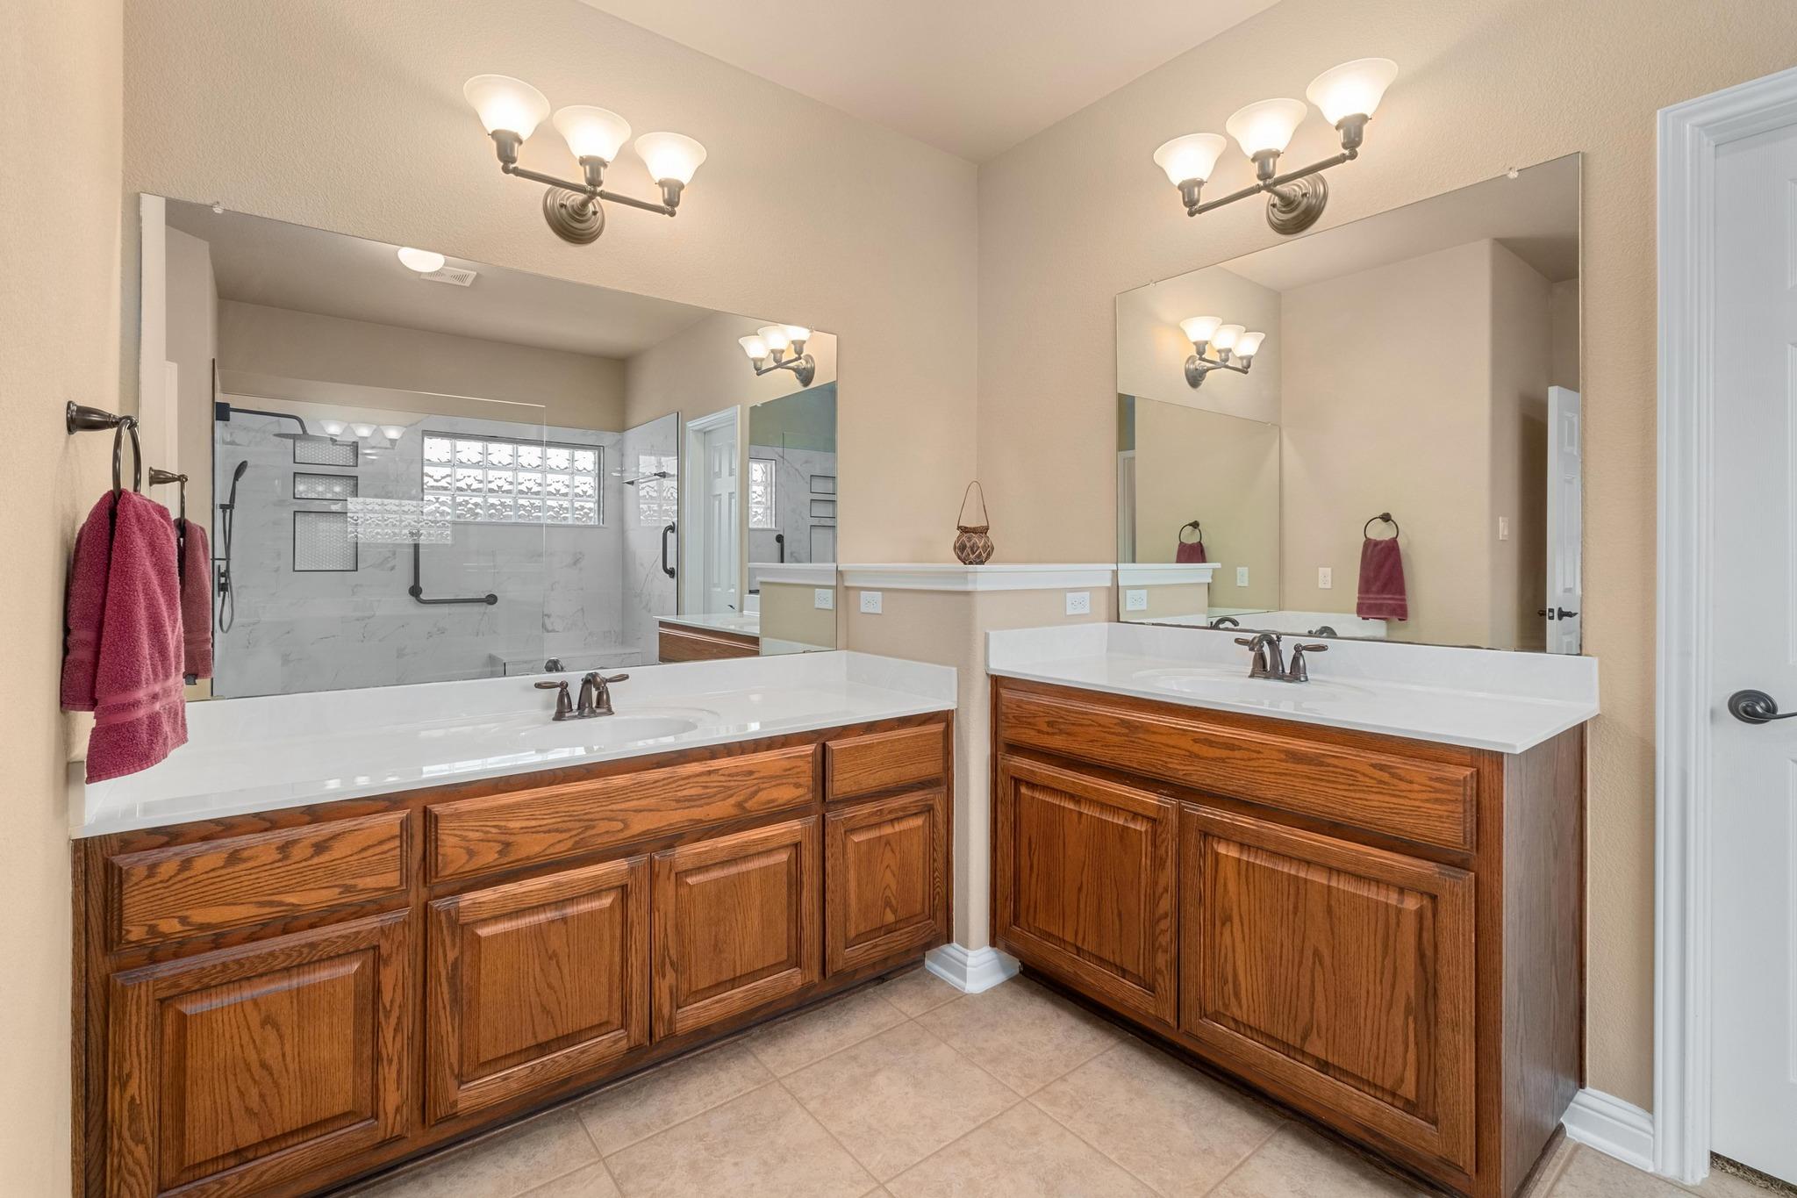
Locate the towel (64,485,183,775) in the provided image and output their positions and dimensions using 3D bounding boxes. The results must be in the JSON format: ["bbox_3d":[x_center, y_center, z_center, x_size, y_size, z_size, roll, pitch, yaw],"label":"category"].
[{"bbox_3d":[-1.181,0.045,1.231,0.130,0.422,0.255,-2,3,-38],"label":"towel"}]

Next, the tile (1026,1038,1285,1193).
[{"bbox_3d":[0.567,1.140,1.773,0.396,0.010,0.402,-2,3,-38],"label":"tile"}]

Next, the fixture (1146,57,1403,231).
[{"bbox_3d":[0.977,-1.116,2.093,0.245,0.270,0.615,-2,3,-38],"label":"fixture"}]

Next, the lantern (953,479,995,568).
[{"bbox_3d":[0.262,-0.263,2.760,0.140,0.292,0.140,0,2,0],"label":"lantern"}]

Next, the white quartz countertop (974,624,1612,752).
[{"bbox_3d":[0.863,0.169,1.985,0.558,0.124,1.242,-2,3,-38],"label":"white quartz countertop"}]

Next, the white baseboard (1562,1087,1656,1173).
[{"bbox_3d":[1.465,1.087,1.655,0.018,0.107,0.147,-2,3,-38],"label":"white baseboard"}]

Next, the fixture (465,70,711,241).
[{"bbox_3d":[-0.801,-1.099,2.103,0.615,0.265,0.244,-2,3,-38],"label":"fixture"}]

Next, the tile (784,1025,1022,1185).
[{"bbox_3d":[0.003,1.136,1.840,0.402,0.010,0.402,-2,3,-38],"label":"tile"}]

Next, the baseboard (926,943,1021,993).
[{"bbox_3d":[0.222,1.052,2.377,0.187,0.107,0.198,-2,3,-38],"label":"baseboard"}]

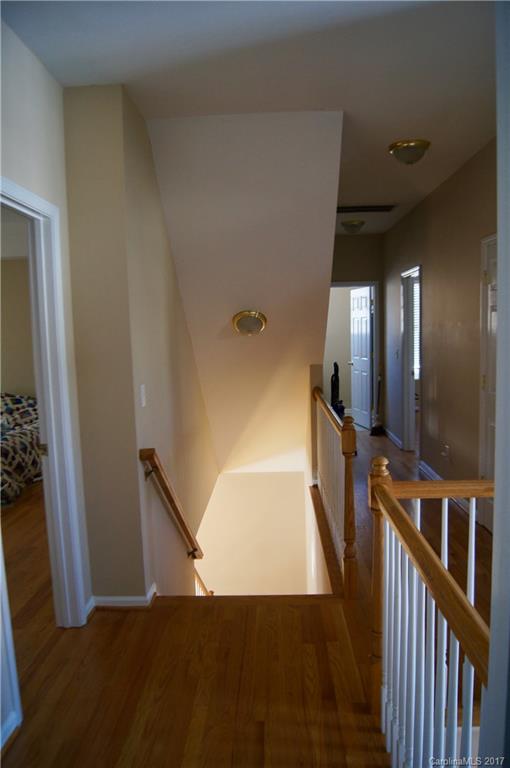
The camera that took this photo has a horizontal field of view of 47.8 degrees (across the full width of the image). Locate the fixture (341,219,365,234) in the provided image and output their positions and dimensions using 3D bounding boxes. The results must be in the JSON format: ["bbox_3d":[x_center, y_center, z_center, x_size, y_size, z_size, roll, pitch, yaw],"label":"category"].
[{"bbox_3d":[1.169,-1.869,6.842,0.284,0.124,0.284,-1,6,3],"label":"fixture"}]

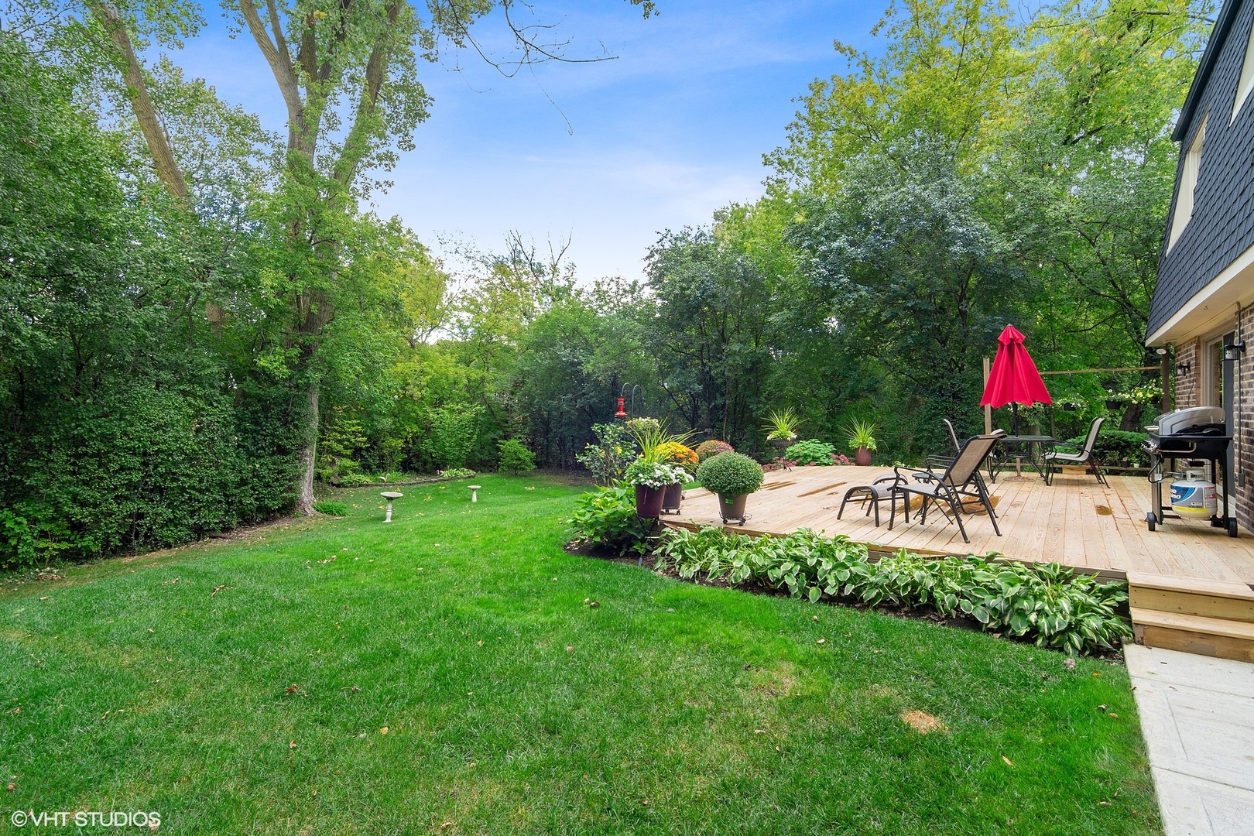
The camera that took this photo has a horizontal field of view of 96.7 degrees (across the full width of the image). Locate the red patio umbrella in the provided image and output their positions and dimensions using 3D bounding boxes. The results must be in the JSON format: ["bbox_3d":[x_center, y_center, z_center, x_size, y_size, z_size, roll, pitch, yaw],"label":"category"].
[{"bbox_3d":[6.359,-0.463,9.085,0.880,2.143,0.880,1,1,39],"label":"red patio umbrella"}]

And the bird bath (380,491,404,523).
[{"bbox_3d":[-4.393,1.660,10.431,0.400,0.575,0.400,0,1,0],"label":"bird bath"}]

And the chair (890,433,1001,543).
[{"bbox_3d":[2.987,0.617,5.302,0.600,0.950,0.790,-1,1,-40],"label":"chair"}]

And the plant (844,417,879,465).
[{"bbox_3d":[4.979,0.511,11.850,0.660,1.020,0.640,0,1,0],"label":"plant"}]

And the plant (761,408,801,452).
[{"bbox_3d":[2.963,0.207,10.700,0.720,0.800,0.700,0,1,0],"label":"plant"}]

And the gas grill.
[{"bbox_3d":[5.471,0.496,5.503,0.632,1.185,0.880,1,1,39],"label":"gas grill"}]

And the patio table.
[{"bbox_3d":[6.417,0.673,9.084,0.960,0.700,0.960,1,1,30],"label":"patio table"}]

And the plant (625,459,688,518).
[{"bbox_3d":[0.314,0.753,5.950,0.620,0.600,0.580,0,1,0],"label":"plant"}]

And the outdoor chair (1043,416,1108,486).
[{"bbox_3d":[7.006,0.514,8.760,0.780,1.030,0.580,1,1,29],"label":"outdoor chair"}]

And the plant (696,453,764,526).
[{"bbox_3d":[1.086,0.722,5.894,0.680,0.720,0.680,0,1,0],"label":"plant"}]

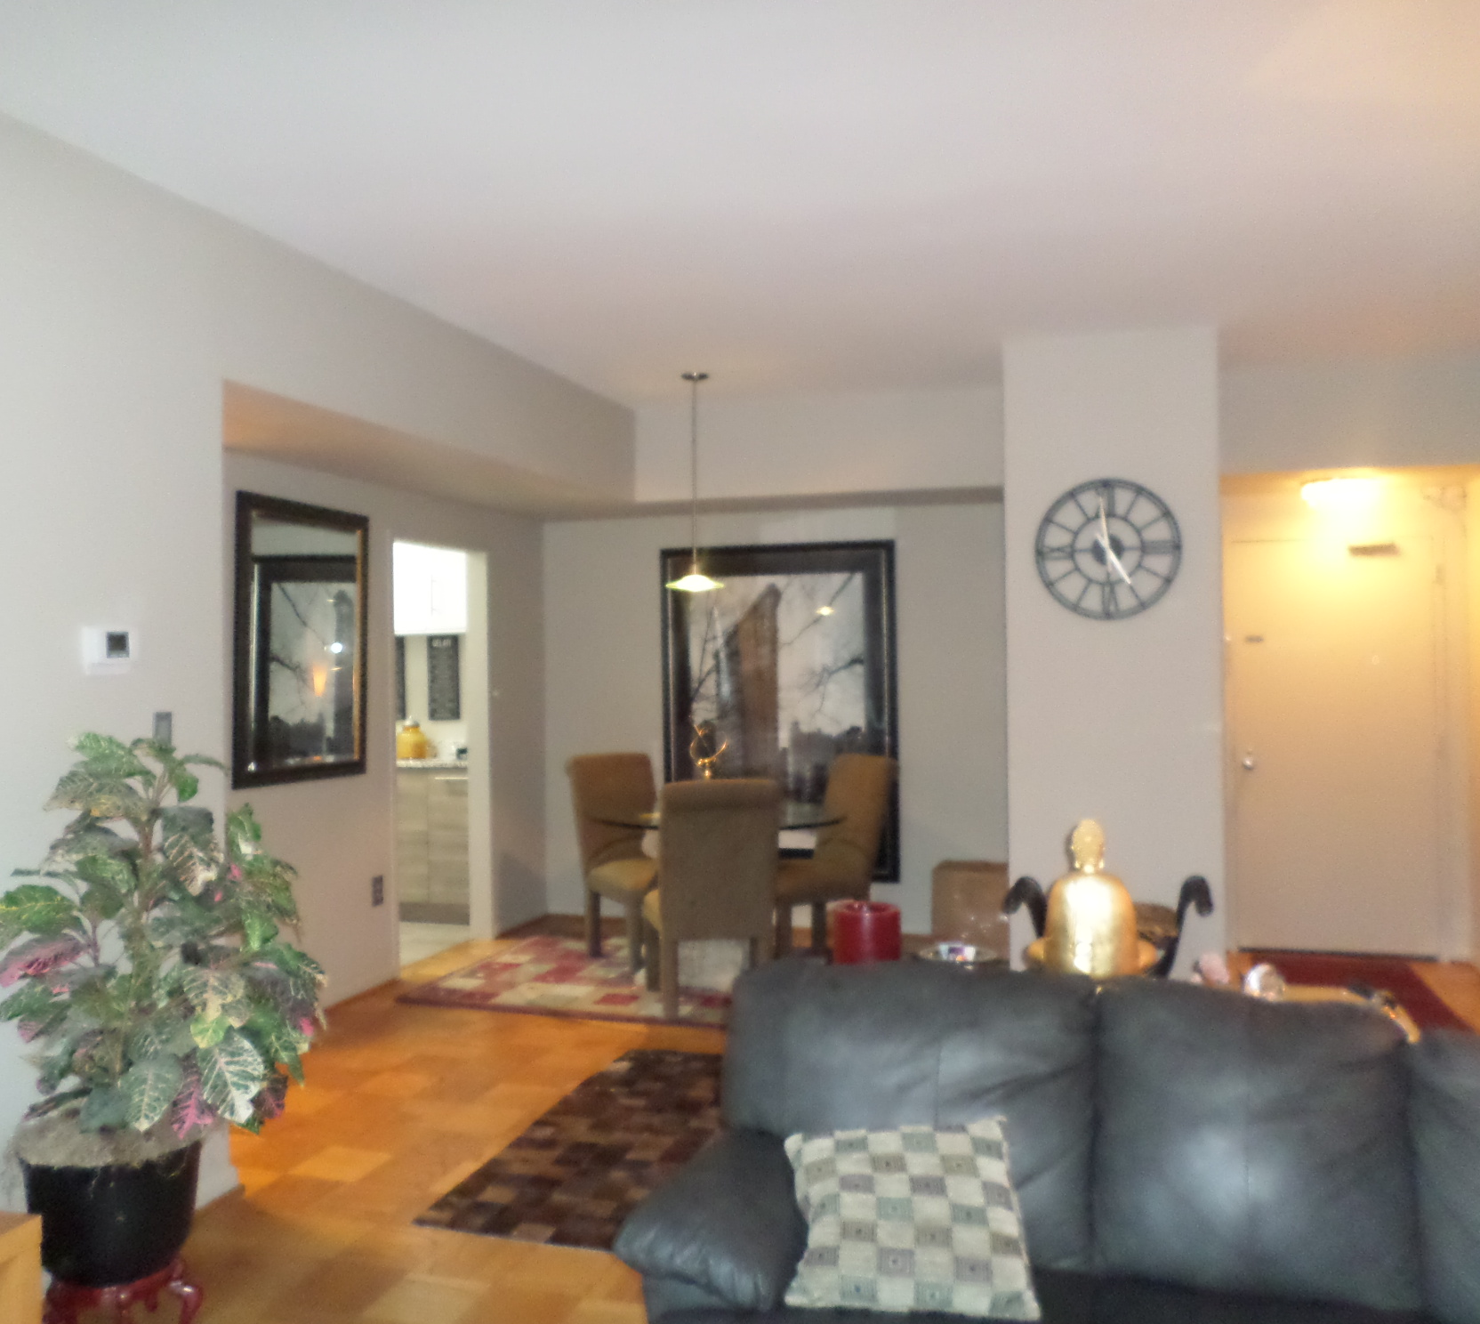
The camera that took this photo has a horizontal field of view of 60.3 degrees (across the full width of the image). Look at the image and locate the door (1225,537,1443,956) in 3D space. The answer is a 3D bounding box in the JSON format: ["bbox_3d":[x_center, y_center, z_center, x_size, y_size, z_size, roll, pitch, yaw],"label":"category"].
[{"bbox_3d":[2.914,0.413,6.261,0.915,2.030,0.050,0,0,18],"label":"door"}]

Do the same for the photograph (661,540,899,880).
[{"bbox_3d":[0.203,0.266,6.901,1.323,1.788,0.050,-1,0,18],"label":"photograph"}]

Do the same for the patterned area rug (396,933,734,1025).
[{"bbox_3d":[-0.269,1.449,5.877,2.100,0.012,1.400,0,0,18],"label":"patterned area rug"}]

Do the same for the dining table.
[{"bbox_3d":[-0.058,1.082,5.961,1.210,0.755,1.210,-1,0,18],"label":"dining table"}]

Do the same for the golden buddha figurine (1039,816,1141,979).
[{"bbox_3d":[0.782,0.546,2.830,0.280,0.385,0.200,0,0,18],"label":"golden buddha figurine"}]

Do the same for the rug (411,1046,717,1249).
[{"bbox_3d":[0.437,1.455,3.747,2.250,0.012,1.530,-1,0,18],"label":"rug"}]

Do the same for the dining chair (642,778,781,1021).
[{"bbox_3d":[-0.117,0.966,5.443,0.490,0.990,0.630,-1,0,-9],"label":"dining chair"}]

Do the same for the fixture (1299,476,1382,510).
[{"bbox_3d":[2.777,-0.772,5.869,0.360,0.120,0.360,-1,0,19],"label":"fixture"}]

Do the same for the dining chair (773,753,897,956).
[{"bbox_3d":[0.362,0.954,6.178,0.640,0.985,0.470,-1,0,-25],"label":"dining chair"}]

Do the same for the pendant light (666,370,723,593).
[{"bbox_3d":[-0.195,-0.803,5.697,0.250,0.995,0.250,-1,0,0],"label":"pendant light"}]

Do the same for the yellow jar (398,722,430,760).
[{"bbox_3d":[-1.944,0.455,7.550,0.186,0.238,0.186,-1,0,0],"label":"yellow jar"}]

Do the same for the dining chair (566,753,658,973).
[{"bbox_3d":[-0.470,0.967,6.338,0.490,0.990,0.640,-1,0,-34],"label":"dining chair"}]

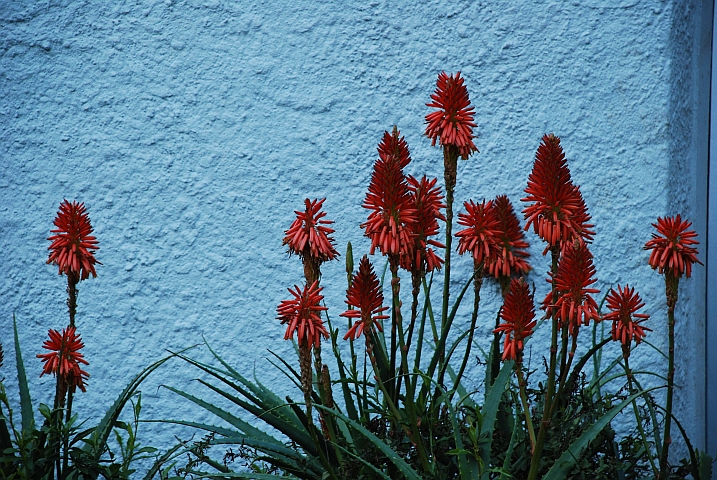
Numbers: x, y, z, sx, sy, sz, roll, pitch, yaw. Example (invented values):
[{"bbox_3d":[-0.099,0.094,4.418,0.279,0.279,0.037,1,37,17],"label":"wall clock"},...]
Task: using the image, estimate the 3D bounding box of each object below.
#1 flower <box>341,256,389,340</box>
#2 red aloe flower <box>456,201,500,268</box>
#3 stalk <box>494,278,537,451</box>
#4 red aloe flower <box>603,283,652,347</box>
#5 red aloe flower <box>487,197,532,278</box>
[{"bbox_3d":[0.013,0.113,6.520,0.093,0.165,0.091,0,4,0],"label":"flower"},{"bbox_3d":[0.238,-0.014,6.640,0.090,0.134,0.088,0,4,0],"label":"red aloe flower"},{"bbox_3d":[0.305,0.241,6.500,0.082,0.335,0.079,0,4,0],"label":"stalk"},{"bbox_3d":[0.532,0.149,6.600,0.093,0.123,0.090,0,4,0],"label":"red aloe flower"},{"bbox_3d":[0.304,-0.007,6.780,0.090,0.168,0.087,0,4,0],"label":"red aloe flower"}]

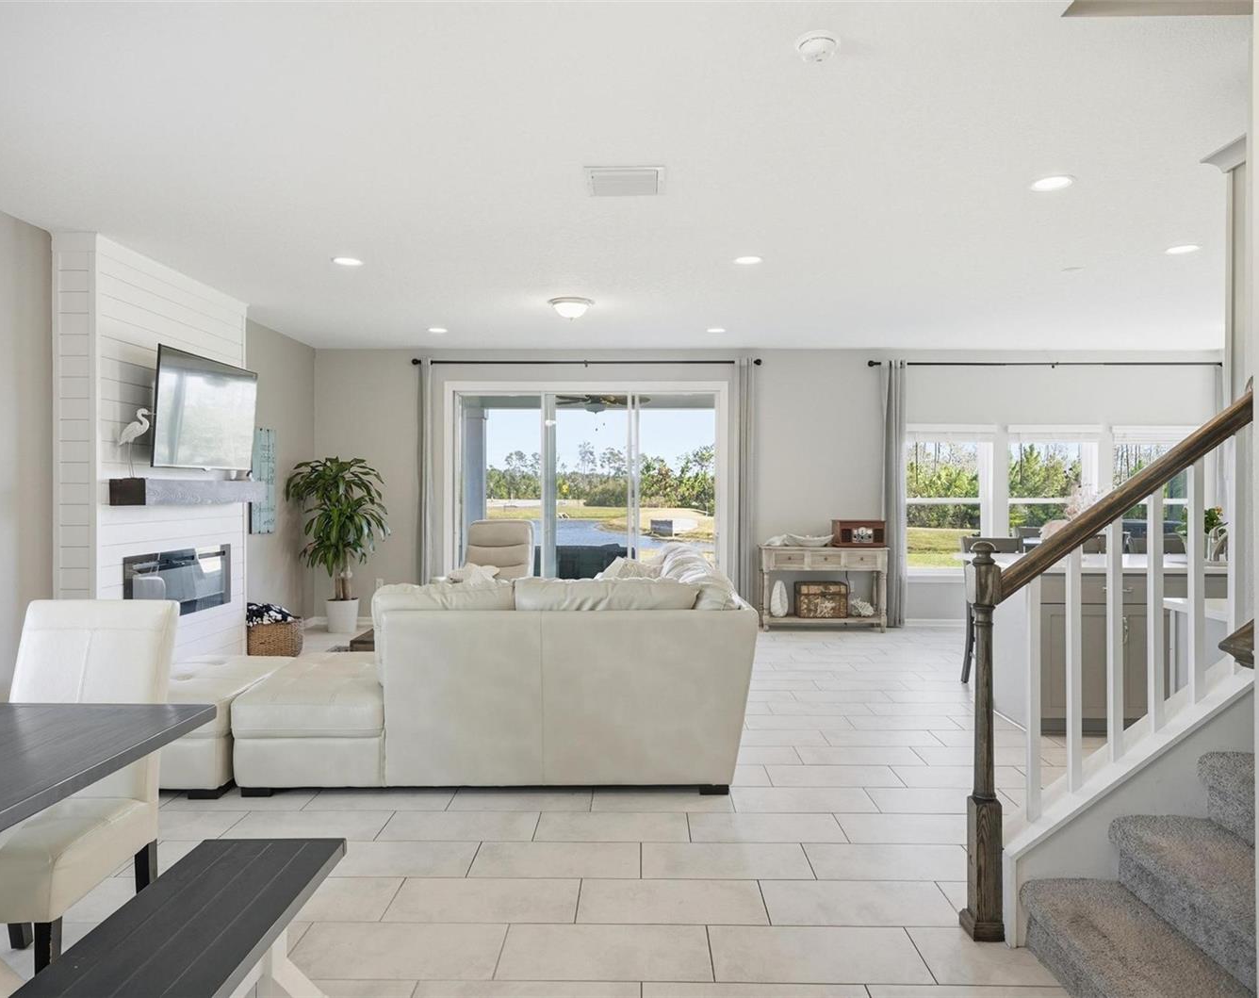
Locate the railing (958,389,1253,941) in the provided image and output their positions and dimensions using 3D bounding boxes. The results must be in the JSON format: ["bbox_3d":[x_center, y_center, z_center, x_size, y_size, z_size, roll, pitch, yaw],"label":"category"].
[{"bbox_3d":[1.502,0.491,2.432,0.930,1.700,0.120,0,1,1],"label":"railing"}]

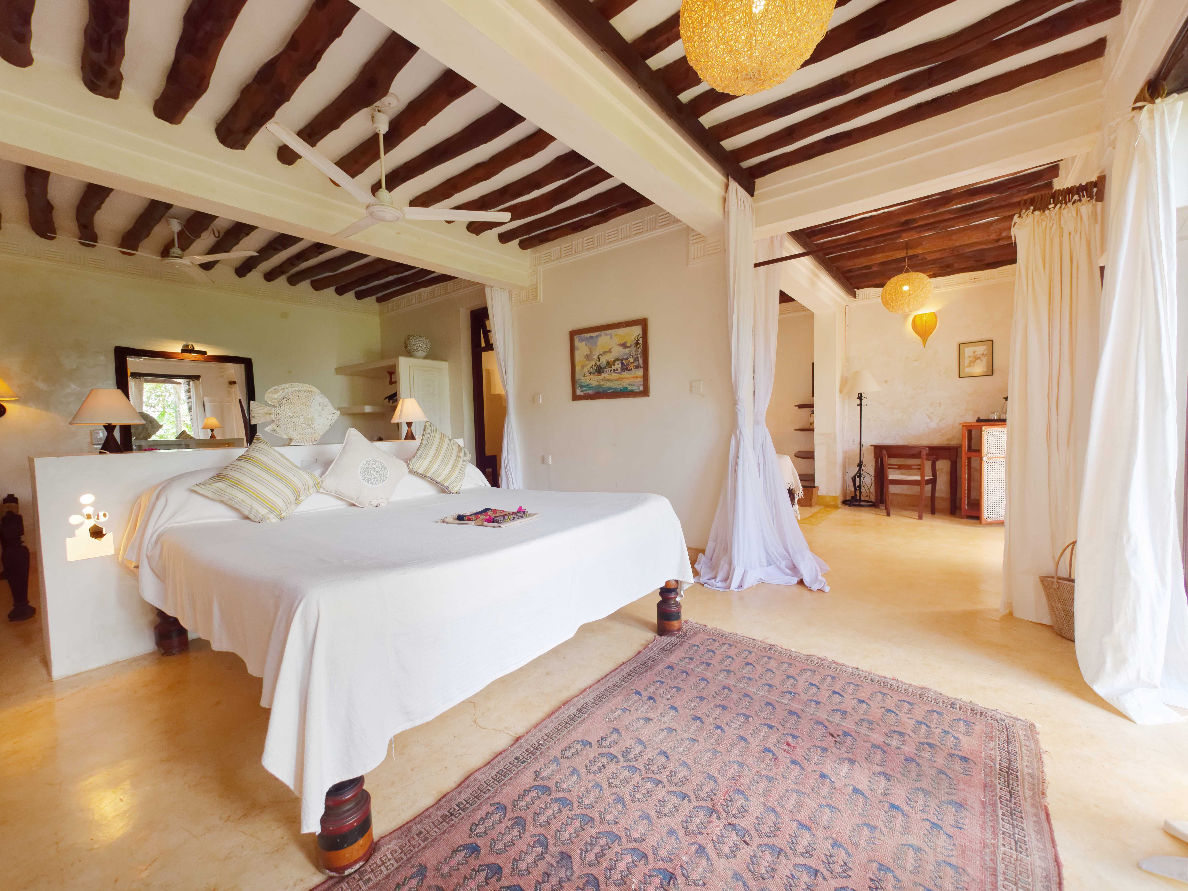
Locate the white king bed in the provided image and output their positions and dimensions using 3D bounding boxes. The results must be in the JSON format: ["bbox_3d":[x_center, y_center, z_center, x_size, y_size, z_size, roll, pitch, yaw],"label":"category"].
[{"bbox_3d":[-0.869,0.589,2.465,2.151,0.891,1.932,1,4,40],"label":"white king bed"}]

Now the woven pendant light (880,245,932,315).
[{"bbox_3d":[2.967,-1.571,4.561,0.402,0.641,0.402,1,4,40],"label":"woven pendant light"}]

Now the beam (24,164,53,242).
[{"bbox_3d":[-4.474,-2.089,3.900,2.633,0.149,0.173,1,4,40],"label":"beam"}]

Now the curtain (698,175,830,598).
[{"bbox_3d":[1.209,-0.530,3.427,0.897,2.932,0.897,1,4,40],"label":"curtain"}]

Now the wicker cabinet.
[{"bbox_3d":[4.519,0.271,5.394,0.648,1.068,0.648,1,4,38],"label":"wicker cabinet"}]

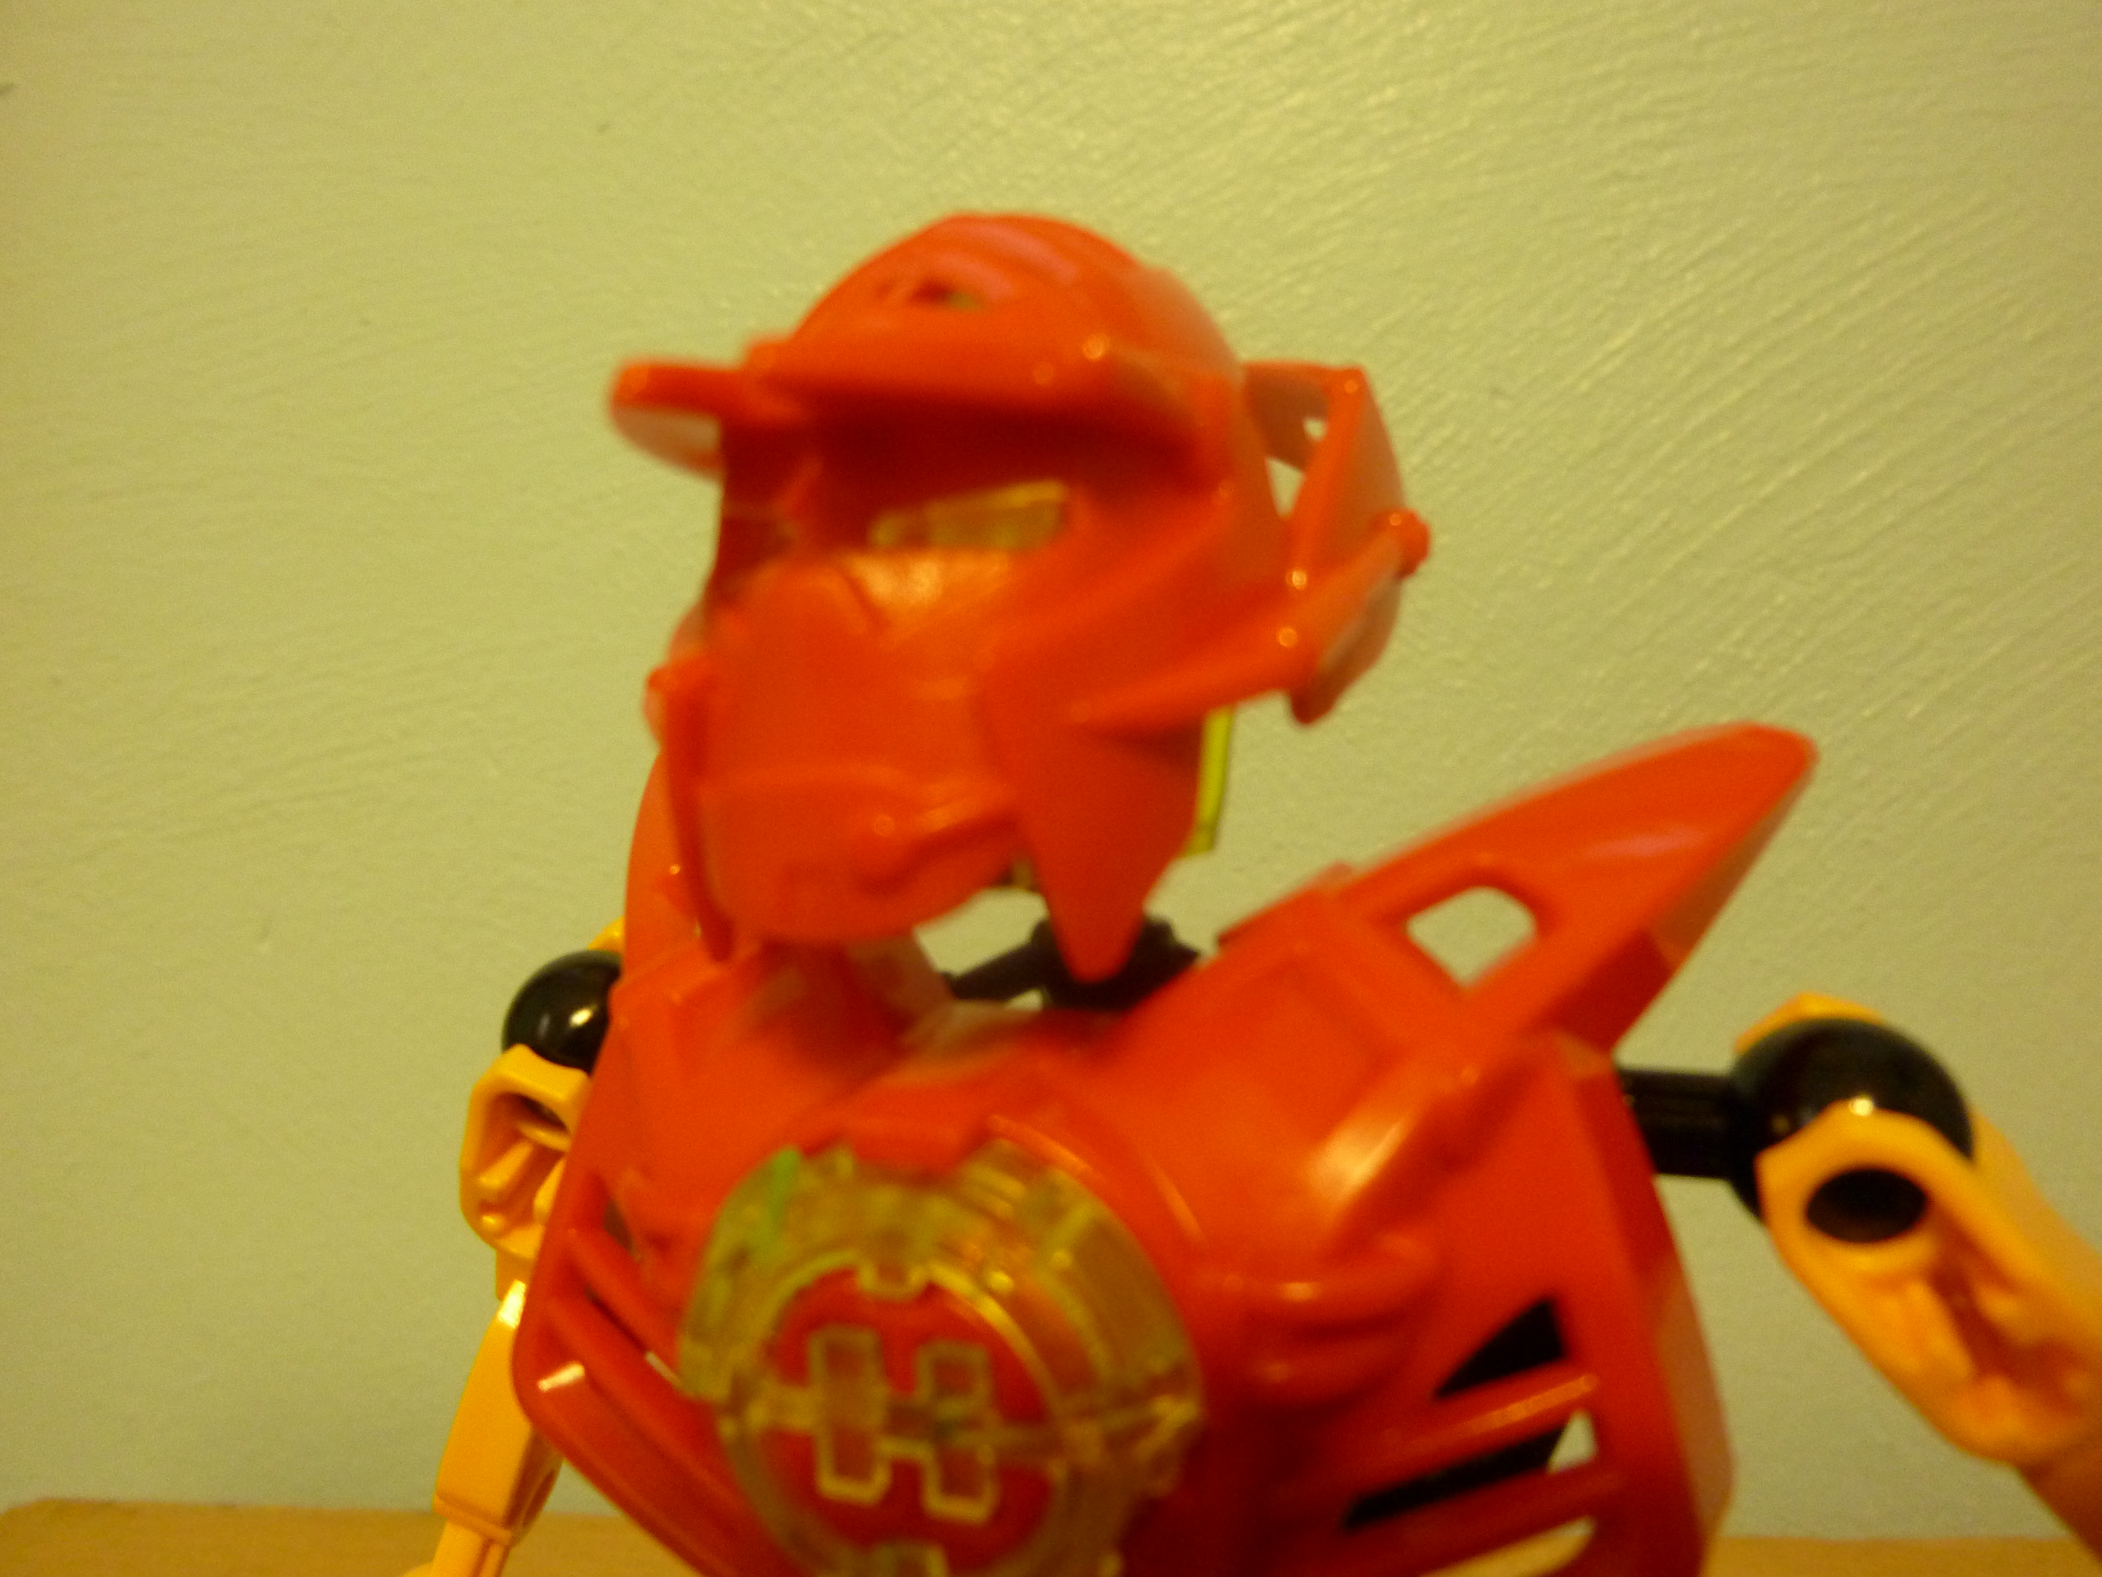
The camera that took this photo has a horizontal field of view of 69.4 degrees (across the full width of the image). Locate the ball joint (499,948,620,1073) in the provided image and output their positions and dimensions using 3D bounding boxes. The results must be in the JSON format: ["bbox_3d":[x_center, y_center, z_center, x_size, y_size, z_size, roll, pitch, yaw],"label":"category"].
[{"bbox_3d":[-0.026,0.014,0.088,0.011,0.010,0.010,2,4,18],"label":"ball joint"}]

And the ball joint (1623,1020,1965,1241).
[{"bbox_3d":[0.032,0.015,0.068,0.016,0.010,0.010,2,4,18],"label":"ball joint"}]

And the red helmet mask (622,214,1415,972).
[{"bbox_3d":[-0.003,-0.009,0.069,0.037,0.033,0.028,0,-5,30],"label":"red helmet mask"}]

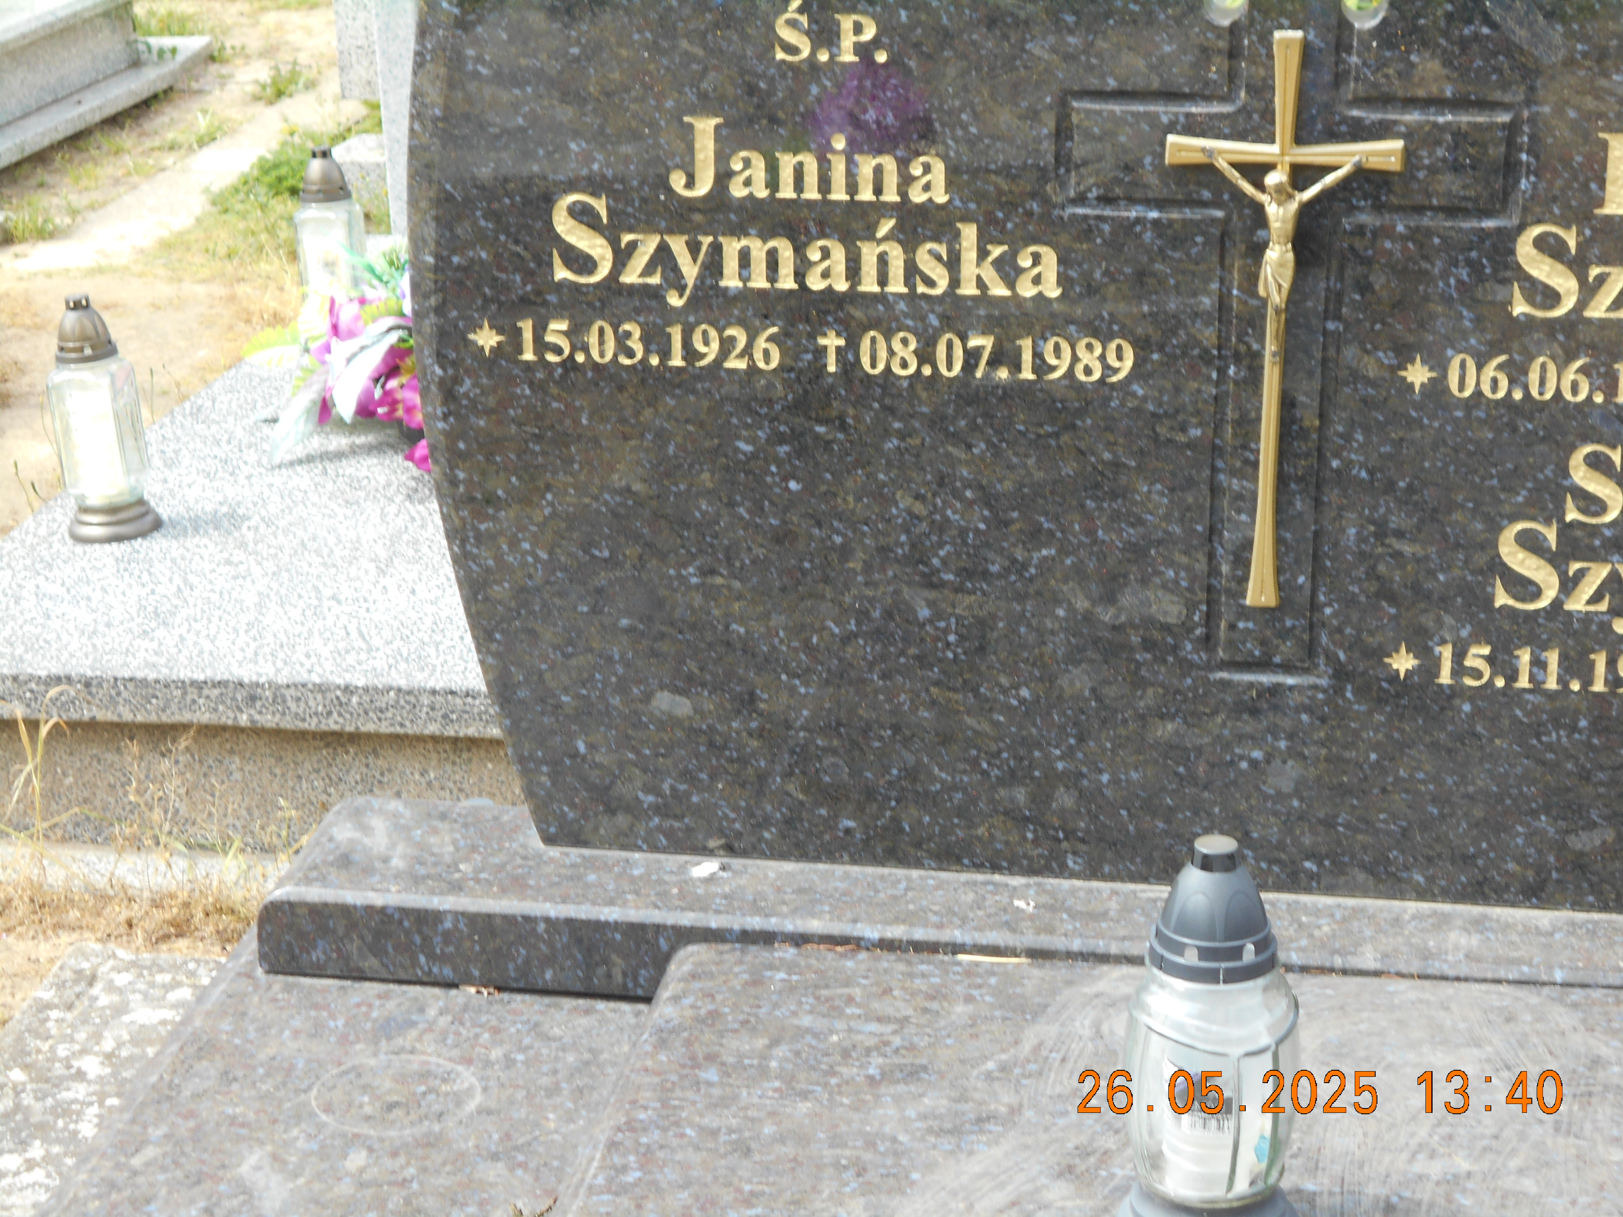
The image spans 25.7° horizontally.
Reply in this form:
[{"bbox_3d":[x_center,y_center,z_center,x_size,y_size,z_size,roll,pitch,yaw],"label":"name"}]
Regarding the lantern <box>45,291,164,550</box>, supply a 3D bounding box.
[{"bbox_3d":[-0.841,-0.229,4.200,0.110,0.285,0.110,-2,20,11],"label":"lantern"}]

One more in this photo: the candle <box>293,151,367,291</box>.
[{"bbox_3d":[-0.686,-0.516,5.080,0.110,0.285,0.110,2,20,9],"label":"candle"}]

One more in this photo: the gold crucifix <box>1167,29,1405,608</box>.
[{"bbox_3d":[0.312,-0.189,2.395,0.157,0.400,0.035,3,20,9],"label":"gold crucifix"}]

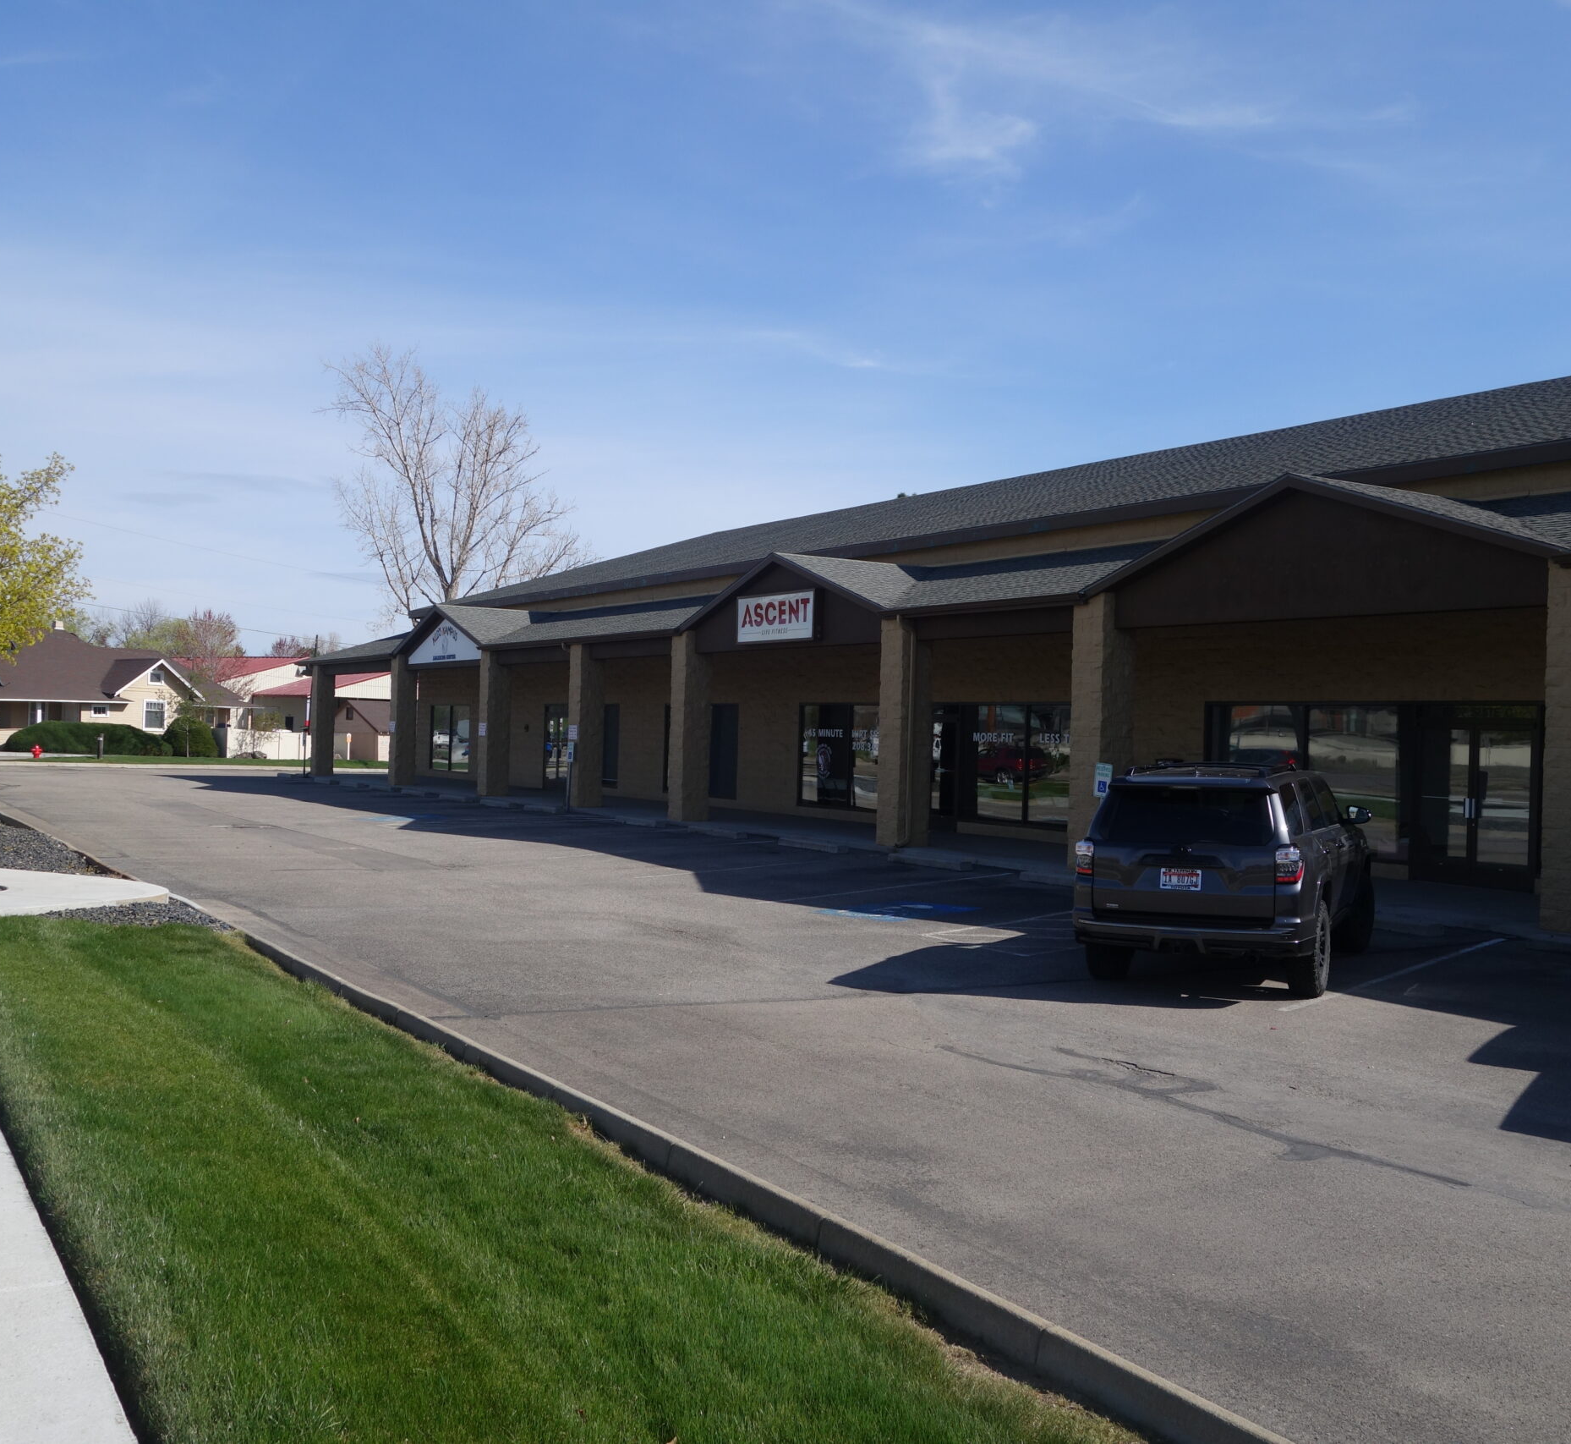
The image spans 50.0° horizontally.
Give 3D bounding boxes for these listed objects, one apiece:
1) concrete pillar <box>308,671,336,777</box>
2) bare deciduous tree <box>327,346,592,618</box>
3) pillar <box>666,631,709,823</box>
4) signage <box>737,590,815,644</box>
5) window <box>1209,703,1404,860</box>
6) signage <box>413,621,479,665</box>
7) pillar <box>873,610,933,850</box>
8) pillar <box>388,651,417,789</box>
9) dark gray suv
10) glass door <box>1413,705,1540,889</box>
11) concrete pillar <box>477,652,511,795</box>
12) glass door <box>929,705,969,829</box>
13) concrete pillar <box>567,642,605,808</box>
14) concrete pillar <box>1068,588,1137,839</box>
[{"bbox_3d":[-15.566,-0.060,56.796,0.603,3.678,0.608,1,0,-31],"label":"concrete pillar"},{"bbox_3d":[-14.653,-7.312,75.000,11.300,18.700,11.800,1,0,-31],"label":"bare deciduous tree"},{"bbox_3d":[-1.899,0.129,33.763,0.603,3.678,0.608,1,0,-31],"label":"pillar"},{"bbox_3d":[-0.134,-1.885,30.691,0.180,0.900,2.750,1,0,-31],"label":"signage"},{"bbox_3d":[7.521,0.834,24.506,0.130,2.180,3.750,1,0,-31],"label":"window"},{"bbox_3d":[-9.350,-2.186,46.226,0.100,1.220,6.100,1,0,-31],"label":"signage"},{"bbox_3d":[1.942,0.182,27.291,0.603,3.678,0.608,1,0,-31],"label":"pillar"},{"bbox_3d":[-11.243,-0.047,49.448,0.610,3.780,0.610,1,0,-31],"label":"pillar"},{"bbox_3d":[4.070,1.300,15.101,1.960,1.820,4.830,1,0,26],"label":"dark gray suv"},{"bbox_3d":[9.007,0.959,22.005,0.130,2.390,1.890,1,0,-31],"label":"glass door"},{"bbox_3d":[-7.424,0.053,43.073,0.603,3.678,0.608,1,0,-31],"label":"concrete pillar"},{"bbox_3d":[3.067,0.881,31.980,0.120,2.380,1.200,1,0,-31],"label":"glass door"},{"bbox_3d":[-4.484,0.093,38.120,0.603,3.678,0.608,1,0,-31],"label":"concrete pillar"},{"bbox_3d":[4.401,0.185,23.297,0.610,3.750,0.610,1,0,-31],"label":"concrete pillar"}]

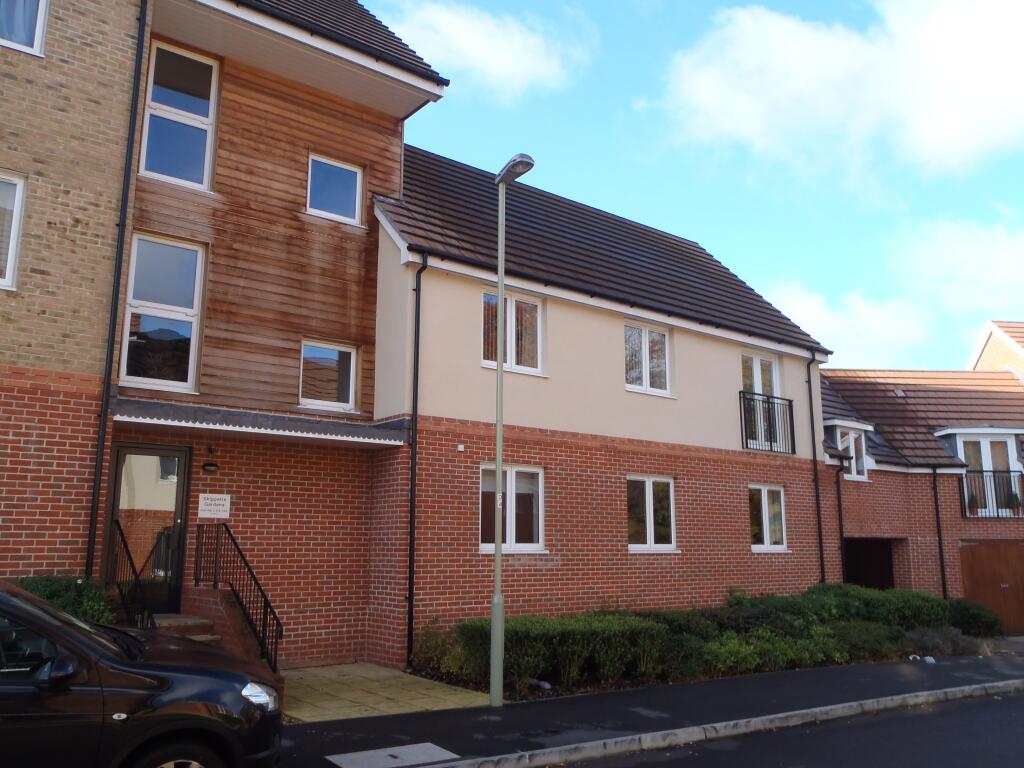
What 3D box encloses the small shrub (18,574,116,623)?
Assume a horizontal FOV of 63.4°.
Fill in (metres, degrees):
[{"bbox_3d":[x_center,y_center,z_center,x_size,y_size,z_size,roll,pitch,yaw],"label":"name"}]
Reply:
[{"bbox_3d":[-4.497,2.415,8.014,1.200,1.100,1.000,9,-14,-37],"label":"small shrub"}]

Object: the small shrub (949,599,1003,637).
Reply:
[{"bbox_3d":[10.629,5.351,19.079,1.300,0.783,1.150,9,-14,-37],"label":"small shrub"}]

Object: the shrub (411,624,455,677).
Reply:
[{"bbox_3d":[-1.034,3.473,10.842,0.580,0.603,0.550,9,-14,-37],"label":"shrub"}]

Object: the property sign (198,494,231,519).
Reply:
[{"bbox_3d":[-3.851,1.591,10.755,0.430,0.300,0.020,9,-14,-37],"label":"property sign"}]

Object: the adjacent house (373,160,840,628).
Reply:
[{"bbox_3d":[0.653,0.320,17.734,10.950,9.700,7.400,9,-14,-37],"label":"adjacent house"}]

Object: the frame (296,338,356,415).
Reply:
[{"bbox_3d":[-2.671,-0.115,12.100,0.860,0.980,0.100,9,-14,-37],"label":"frame"}]

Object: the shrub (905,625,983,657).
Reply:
[{"bbox_3d":[7.637,4.575,14.746,1.250,0.451,1.000,9,-14,-37],"label":"shrub"}]

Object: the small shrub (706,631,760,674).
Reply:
[{"bbox_3d":[3.139,3.838,11.904,0.760,0.536,0.700,9,-14,-37],"label":"small shrub"}]

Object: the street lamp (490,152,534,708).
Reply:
[{"bbox_3d":[0.013,0.370,9.049,0.260,6.070,0.740,9,-14,-37],"label":"street lamp"}]

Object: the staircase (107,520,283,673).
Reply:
[{"bbox_3d":[-3.580,2.435,8.920,1.420,1.950,2.850,9,-14,-37],"label":"staircase"}]

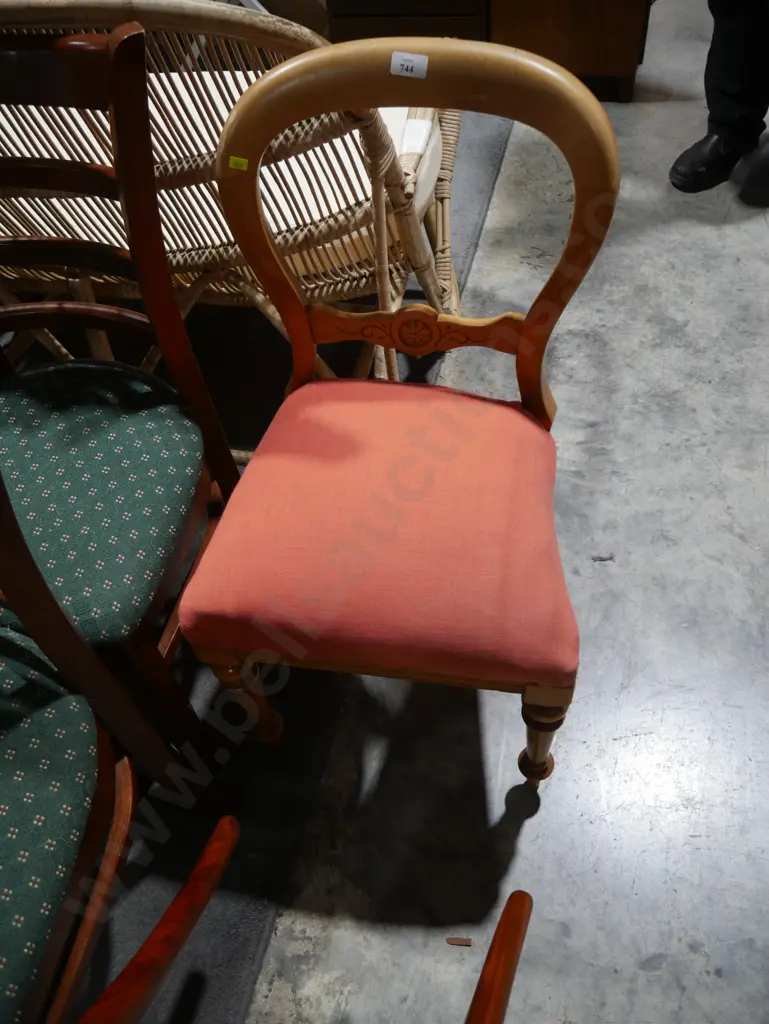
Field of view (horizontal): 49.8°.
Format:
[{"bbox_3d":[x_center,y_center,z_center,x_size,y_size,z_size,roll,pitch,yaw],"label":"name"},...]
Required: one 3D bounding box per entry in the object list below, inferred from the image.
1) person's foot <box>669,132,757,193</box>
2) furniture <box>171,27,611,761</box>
[{"bbox_3d":[0.951,-1.050,2.390,0.292,0.120,0.108,-38,55,-25],"label":"person's foot"},{"bbox_3d":[0.024,-0.042,1.089,0.475,0.891,0.525,5,54,10],"label":"furniture"}]

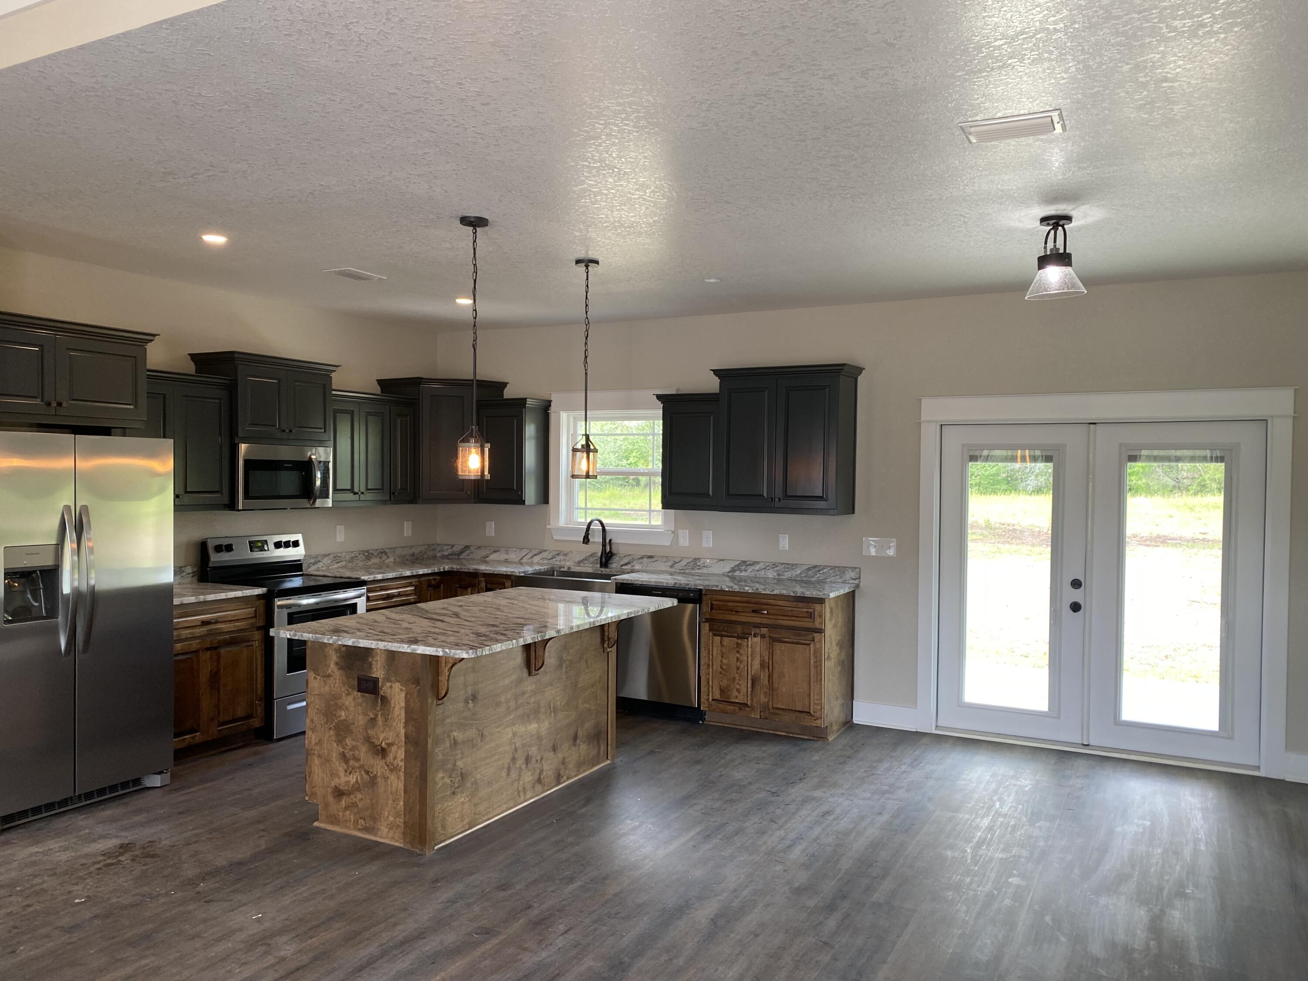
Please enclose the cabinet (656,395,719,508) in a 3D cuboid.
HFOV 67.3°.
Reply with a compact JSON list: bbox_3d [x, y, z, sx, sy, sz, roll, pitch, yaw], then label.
[{"bbox_3d":[0.303,-0.260,6.833,0.467,0.794,0.360,1,1,28],"label":"cabinet"}]

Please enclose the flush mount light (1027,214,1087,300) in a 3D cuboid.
[{"bbox_3d":[1.784,-1.030,4.366,0.263,0.340,0.263,1,1,28],"label":"flush mount light"}]

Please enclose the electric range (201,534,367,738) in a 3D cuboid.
[{"bbox_3d":[-2.373,0.905,6.398,0.680,1.198,0.759,1,1,28],"label":"electric range"}]

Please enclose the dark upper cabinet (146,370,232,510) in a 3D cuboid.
[{"bbox_3d":[-2.879,-0.274,5.723,0.355,0.800,0.760,1,1,28],"label":"dark upper cabinet"}]

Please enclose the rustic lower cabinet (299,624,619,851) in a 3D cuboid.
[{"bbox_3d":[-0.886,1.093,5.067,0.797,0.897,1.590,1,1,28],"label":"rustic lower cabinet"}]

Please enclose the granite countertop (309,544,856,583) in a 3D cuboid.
[{"bbox_3d":[-0.571,0.559,6.688,3.595,0.149,1.493,1,1,28],"label":"granite countertop"}]

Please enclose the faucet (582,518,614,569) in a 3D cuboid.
[{"bbox_3d":[-0.399,0.400,7.222,0.110,0.379,0.265,1,1,28],"label":"faucet"}]

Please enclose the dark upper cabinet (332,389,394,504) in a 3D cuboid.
[{"bbox_3d":[-2.197,-0.291,7.007,0.355,0.798,0.630,1,1,28],"label":"dark upper cabinet"}]

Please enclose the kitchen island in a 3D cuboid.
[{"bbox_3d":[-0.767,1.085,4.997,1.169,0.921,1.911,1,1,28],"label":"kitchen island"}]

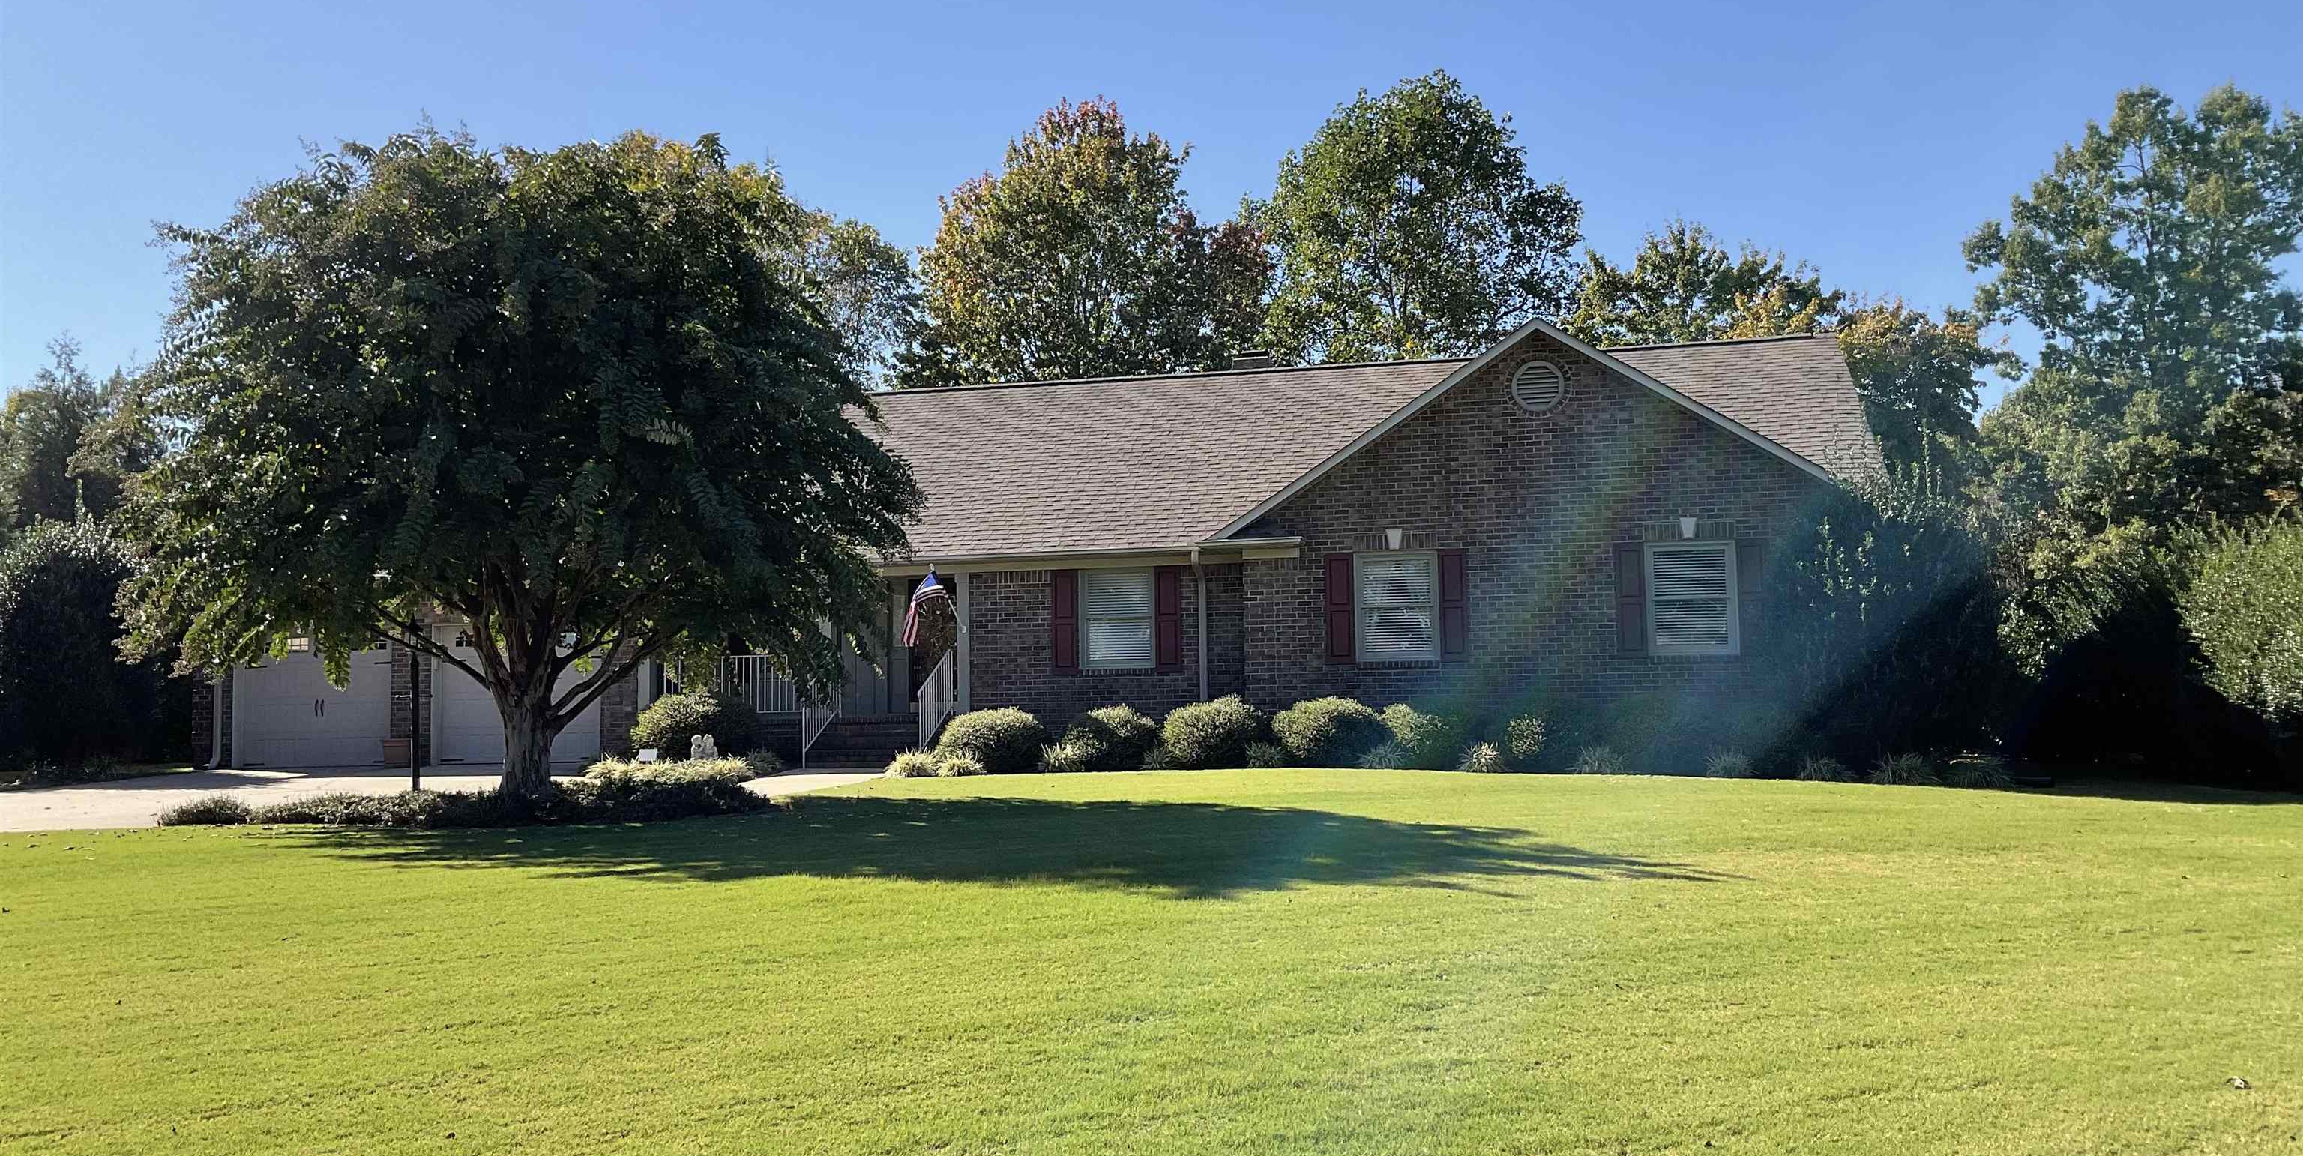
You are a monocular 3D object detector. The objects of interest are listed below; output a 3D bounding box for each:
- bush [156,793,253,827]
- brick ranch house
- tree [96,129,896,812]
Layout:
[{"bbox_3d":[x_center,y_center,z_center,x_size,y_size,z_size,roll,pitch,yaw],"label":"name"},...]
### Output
[{"bbox_3d":[-9.124,2.229,18.600,0.880,0.310,0.800,-2,-4,14],"label":"bush"},{"bbox_3d":[-1.617,-0.108,31.851,25.000,6.300,11.900,-2,-4,14],"label":"brick ranch house"},{"bbox_3d":[-6.645,-1.202,20.300,8.260,7.040,8.000,-1,-4,0],"label":"tree"}]

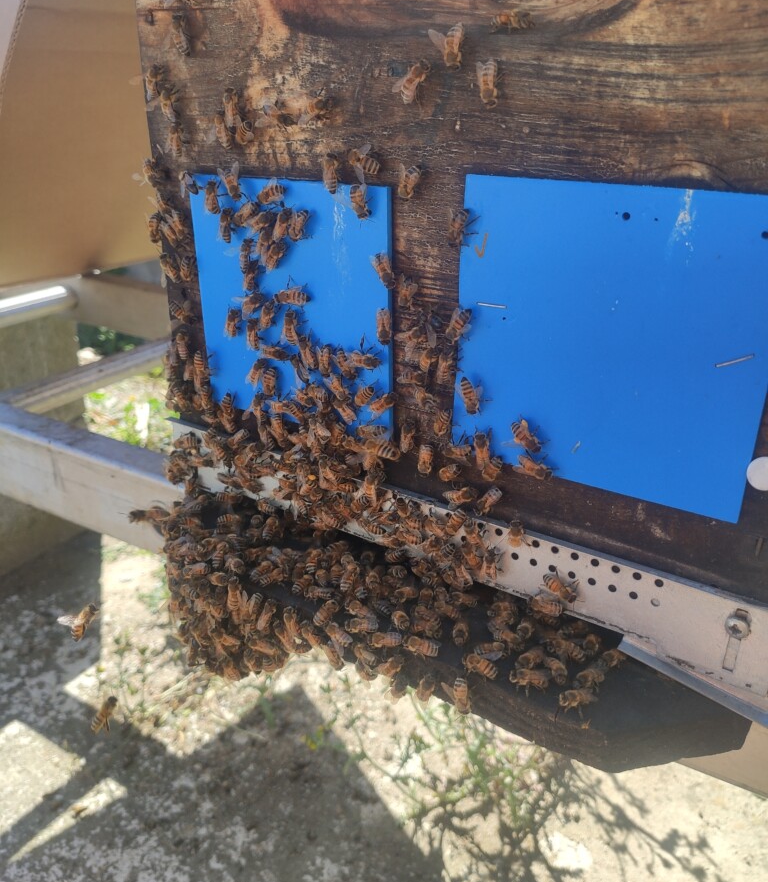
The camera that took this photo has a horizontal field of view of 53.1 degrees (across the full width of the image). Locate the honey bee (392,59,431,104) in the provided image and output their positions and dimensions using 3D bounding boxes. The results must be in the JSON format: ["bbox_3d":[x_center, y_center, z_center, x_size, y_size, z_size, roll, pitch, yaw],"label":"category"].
[{"bbox_3d":[0.011,-0.117,0.251,0.007,0.014,0.005,39,37,15],"label":"honey bee"}]

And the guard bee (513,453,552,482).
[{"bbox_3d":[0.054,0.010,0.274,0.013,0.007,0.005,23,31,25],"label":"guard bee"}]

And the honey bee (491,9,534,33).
[{"bbox_3d":[0.038,-0.123,0.226,0.013,0.005,0.006,18,72,30],"label":"honey bee"}]

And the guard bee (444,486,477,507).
[{"bbox_3d":[0.029,0.020,0.297,0.014,0.006,0.005,-7,16,36],"label":"guard bee"}]

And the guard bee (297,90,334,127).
[{"bbox_3d":[-0.023,-0.115,0.267,0.013,0.007,0.005,-14,12,39],"label":"guard bee"}]

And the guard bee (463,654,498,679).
[{"bbox_3d":[0.035,0.082,0.277,0.013,0.005,0.006,20,32,37],"label":"guard bee"}]

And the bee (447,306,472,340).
[{"bbox_3d":[0.027,-0.041,0.273,0.006,0.013,0.005,42,38,12],"label":"bee"}]

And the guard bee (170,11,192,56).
[{"bbox_3d":[-0.077,-0.155,0.294,0.006,0.014,0.005,-2,18,35],"label":"guard bee"}]

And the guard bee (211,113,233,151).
[{"bbox_3d":[-0.063,-0.121,0.301,0.005,0.013,0.005,-8,16,37],"label":"guard bee"}]

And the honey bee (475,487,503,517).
[{"bbox_3d":[0.040,0.023,0.295,0.006,0.013,0.005,43,39,11],"label":"honey bee"}]

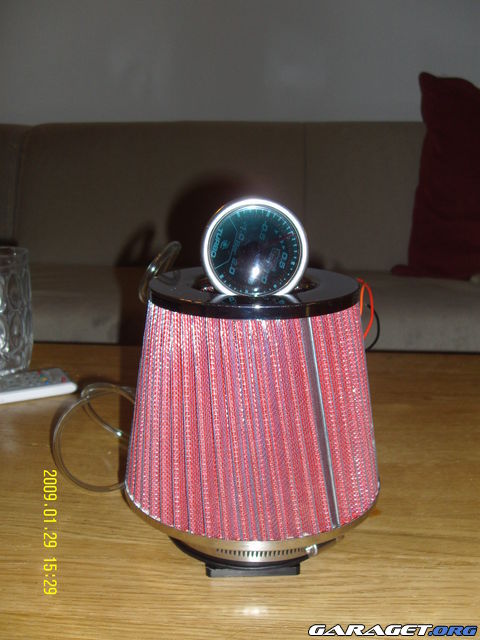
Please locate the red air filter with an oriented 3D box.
[{"bbox_3d":[0.008,0.057,0.418,0.156,0.159,0.156,0,13,0],"label":"red air filter"}]

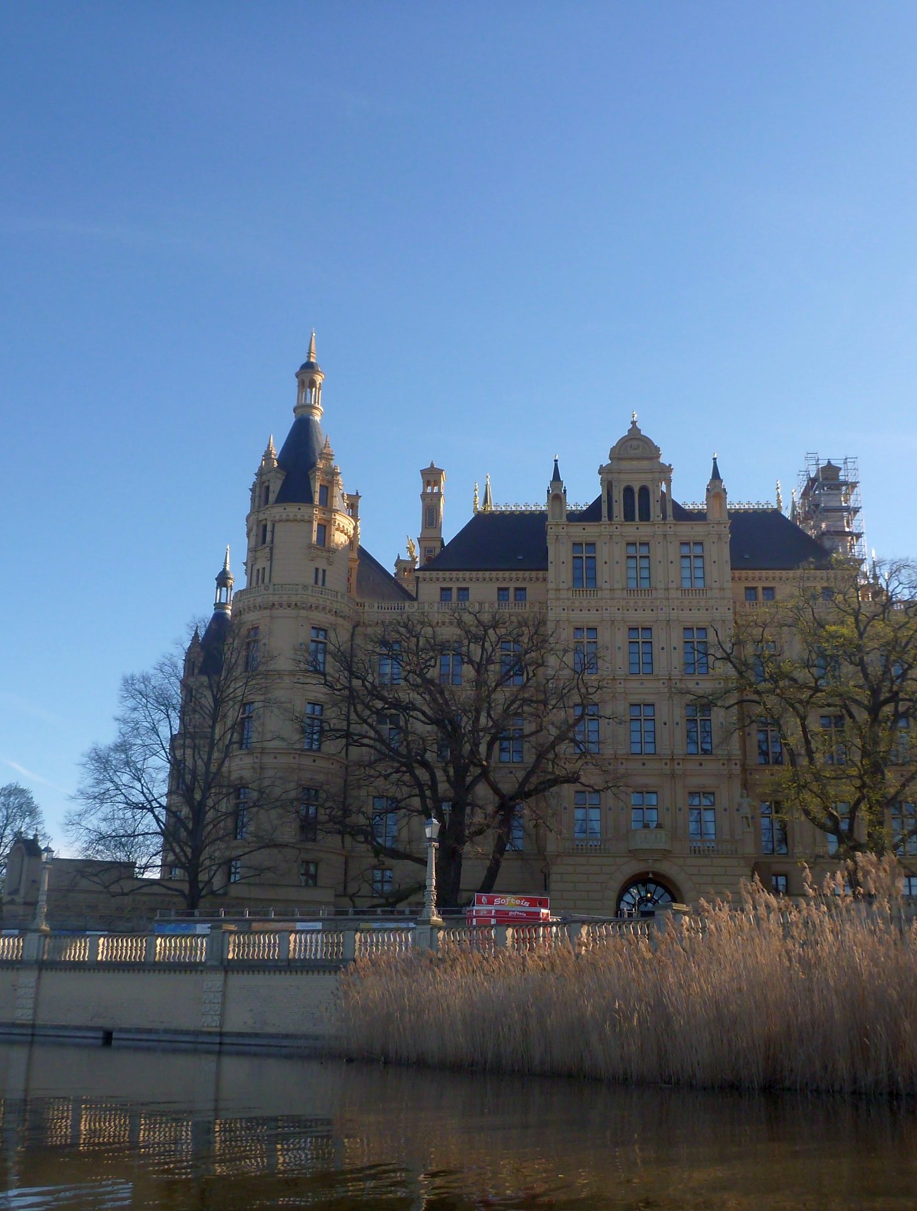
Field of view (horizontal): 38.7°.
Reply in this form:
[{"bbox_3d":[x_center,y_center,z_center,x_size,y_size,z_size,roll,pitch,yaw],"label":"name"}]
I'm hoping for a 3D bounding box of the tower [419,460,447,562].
[{"bbox_3d":[-1.844,-6.529,93.208,1.700,8.002,1.700,0,-17,3],"label":"tower"}]

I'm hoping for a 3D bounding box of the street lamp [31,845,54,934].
[{"bbox_3d":[-15.586,10.627,48.983,0.620,3.290,0.620,1,-17,0],"label":"street lamp"}]

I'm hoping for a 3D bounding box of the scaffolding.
[{"bbox_3d":[26.123,-6.747,91.857,3.800,8.004,3.800,0,-17,3],"label":"scaffolding"}]

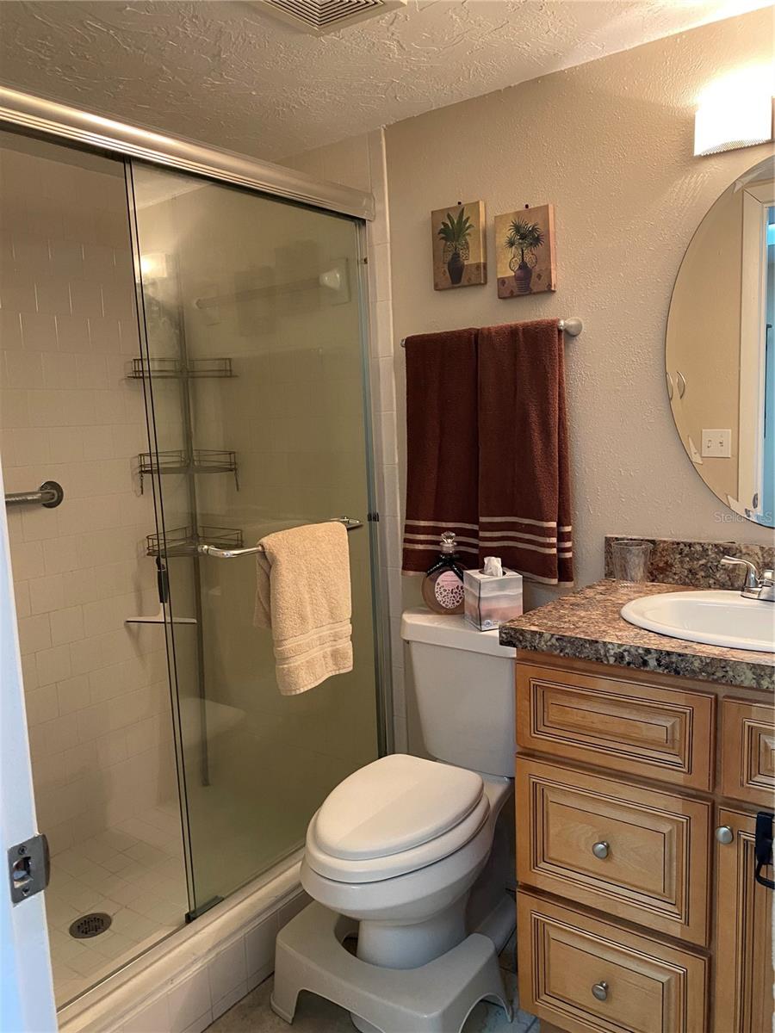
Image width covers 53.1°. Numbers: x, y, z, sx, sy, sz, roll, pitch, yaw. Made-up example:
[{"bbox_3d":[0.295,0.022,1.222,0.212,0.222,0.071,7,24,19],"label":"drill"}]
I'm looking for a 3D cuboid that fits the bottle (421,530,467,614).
[{"bbox_3d":[0.163,0.153,2.075,0.138,0.218,0.070,-2,8,4],"label":"bottle"}]

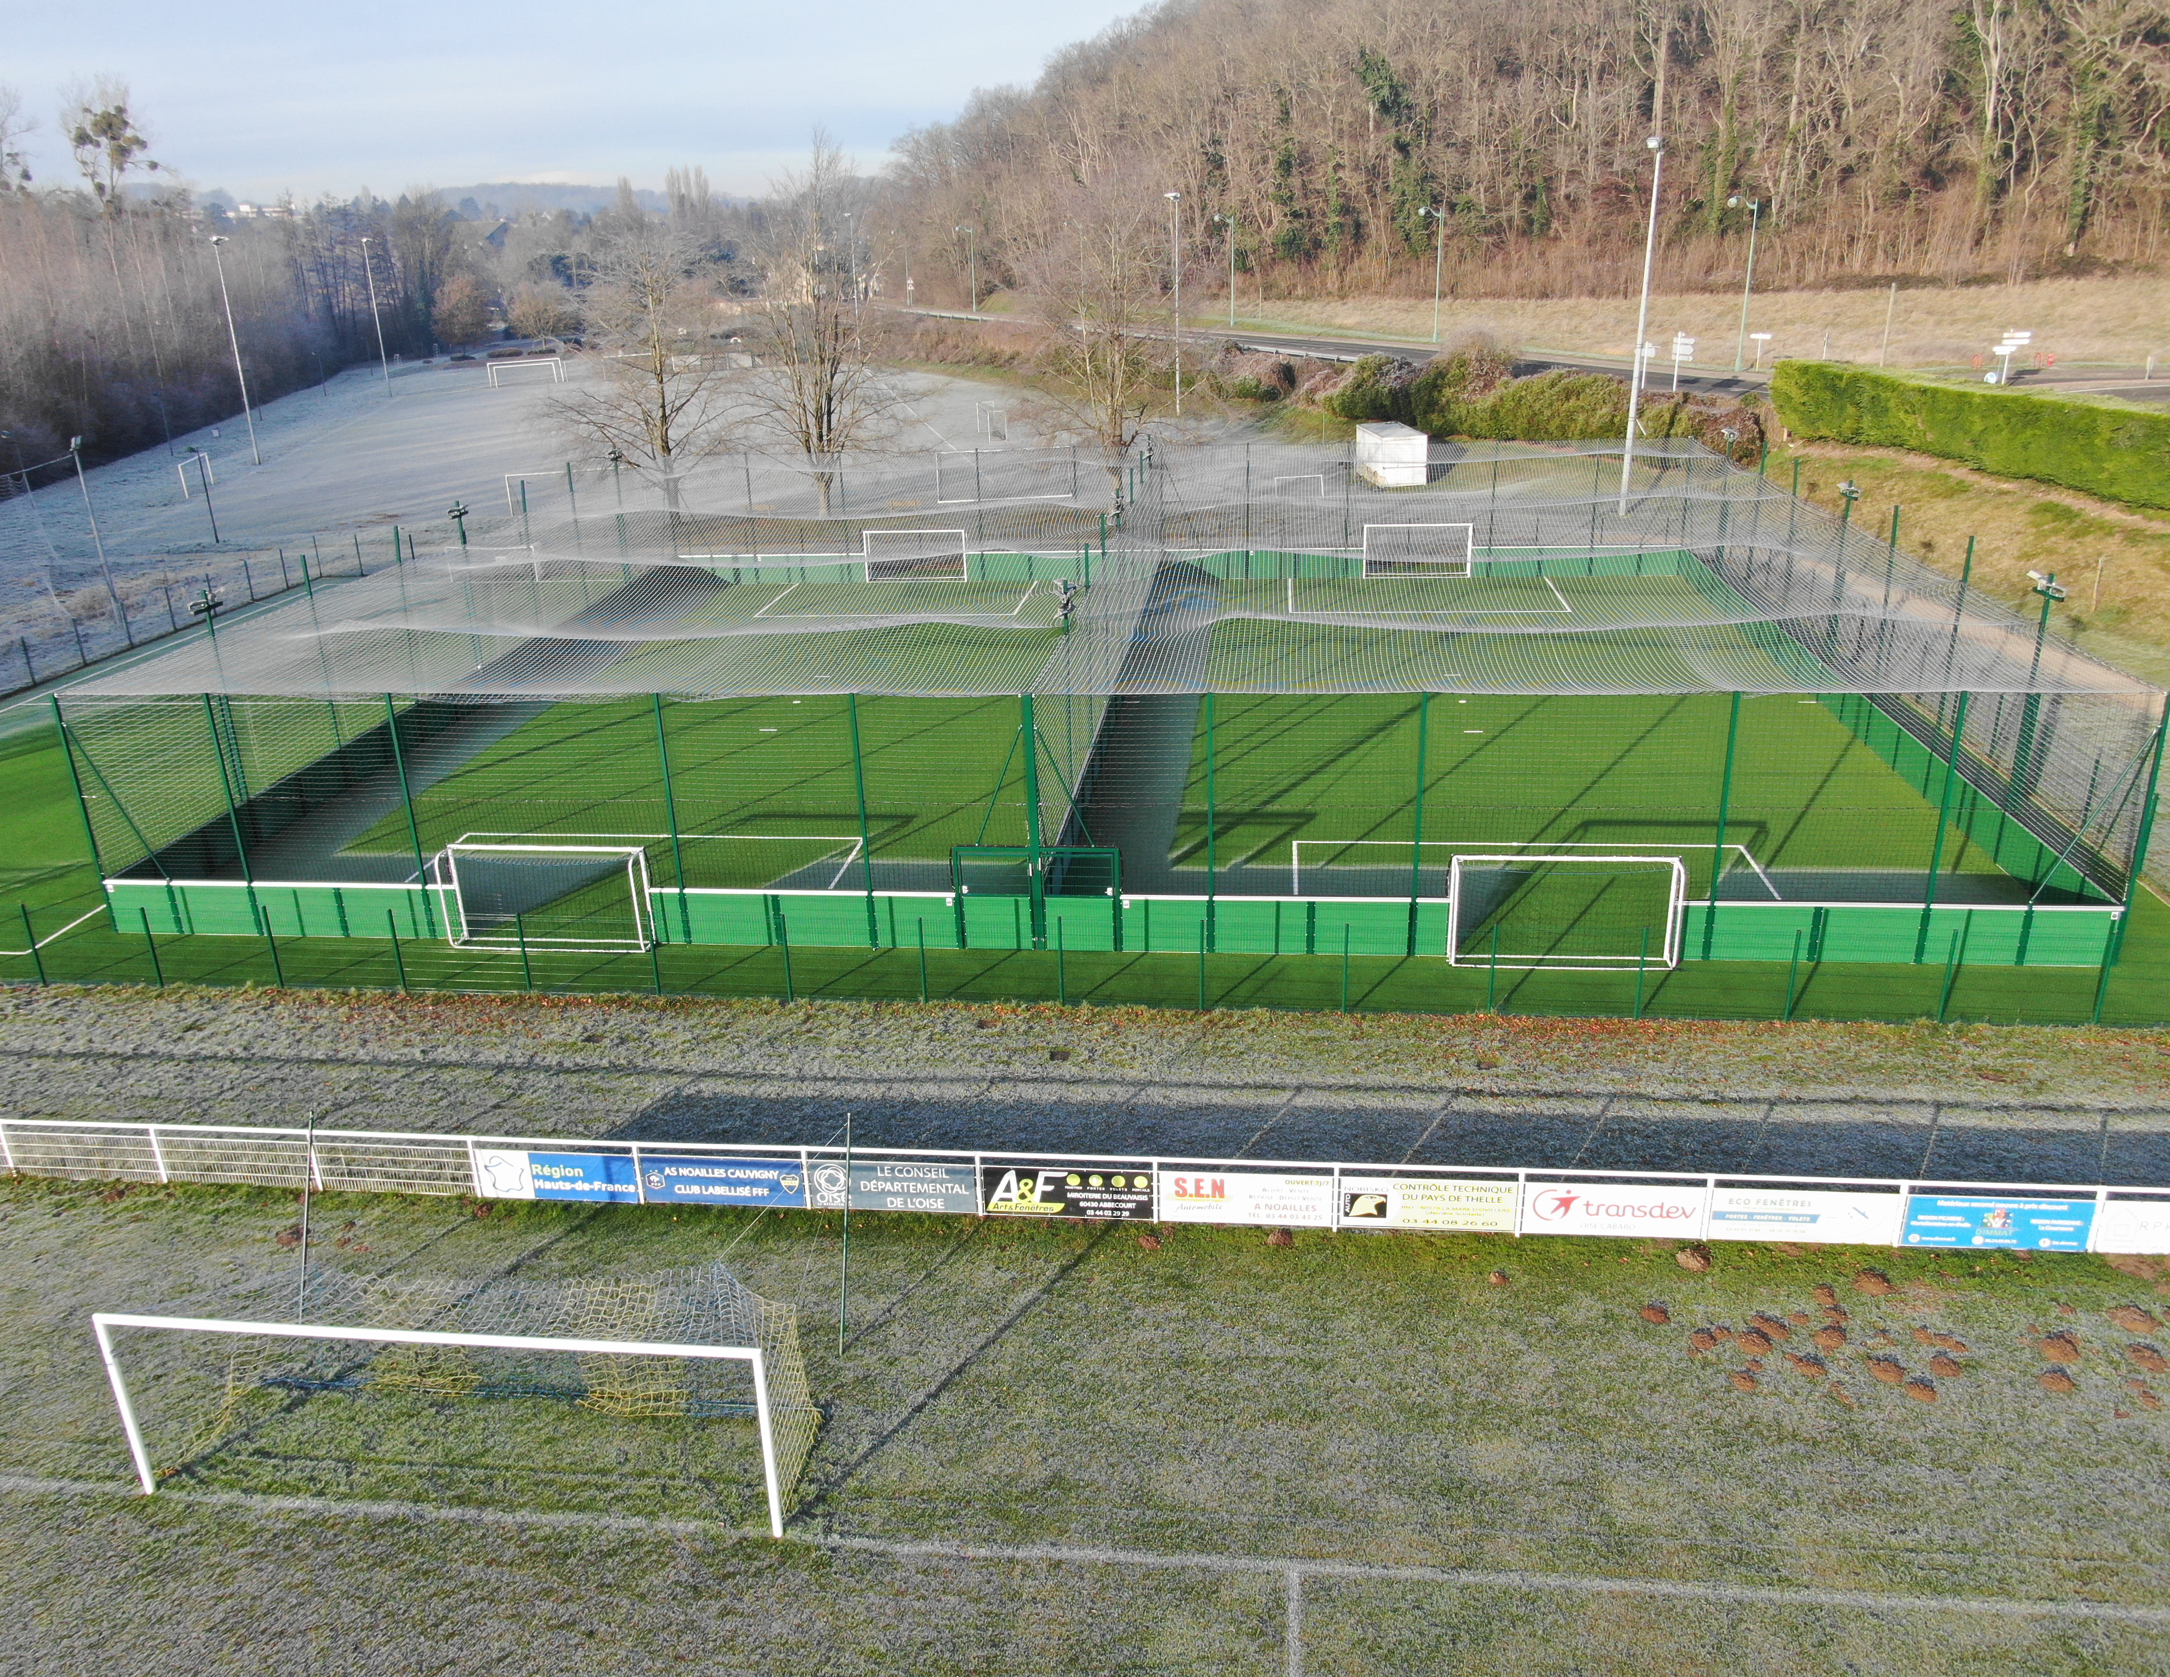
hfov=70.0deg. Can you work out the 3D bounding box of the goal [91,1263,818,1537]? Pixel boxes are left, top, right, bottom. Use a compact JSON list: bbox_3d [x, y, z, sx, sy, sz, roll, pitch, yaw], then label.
[{"bbox_3d":[-6.885,5.989,17.643,7.540,2.480,2.000,1,22,7],"label":"goal"}]

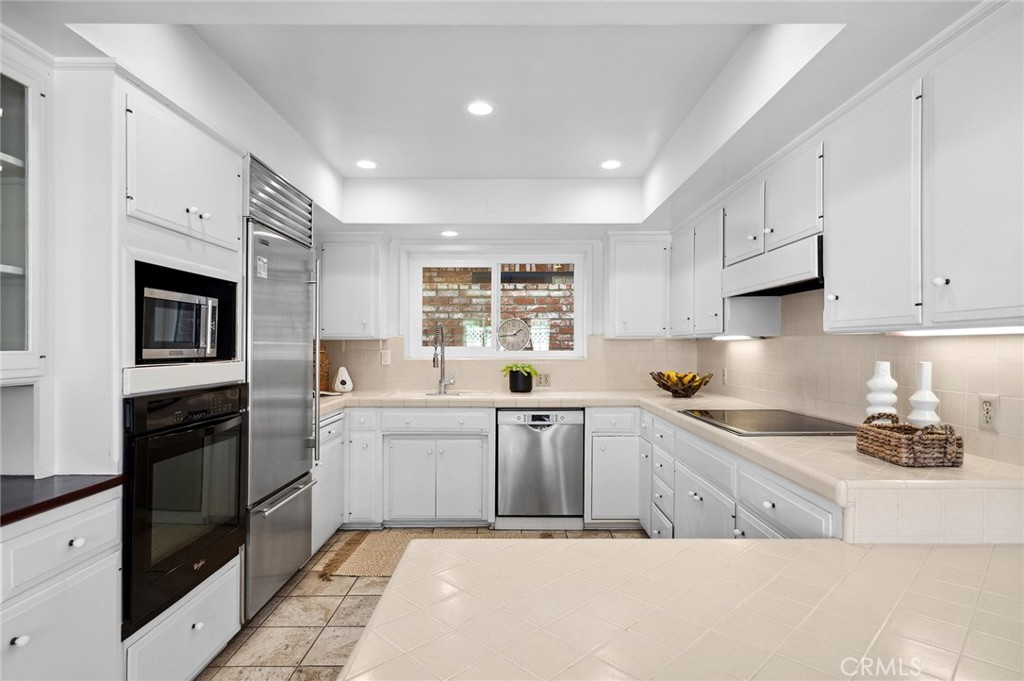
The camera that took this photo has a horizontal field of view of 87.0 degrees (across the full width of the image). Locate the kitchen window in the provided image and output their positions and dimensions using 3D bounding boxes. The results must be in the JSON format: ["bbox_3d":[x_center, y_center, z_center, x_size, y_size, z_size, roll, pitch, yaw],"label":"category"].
[{"bbox_3d":[-0.120,-0.291,4.373,1.455,0.870,0.120,0,0,0],"label":"kitchen window"}]

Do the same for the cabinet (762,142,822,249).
[{"bbox_3d":[1.322,-0.568,2.249,0.322,0.335,0.475,0,0,0],"label":"cabinet"}]

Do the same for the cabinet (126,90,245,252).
[{"bbox_3d":[-1.560,-0.630,2.165,0.560,0.420,0.760,0,0,0],"label":"cabinet"}]

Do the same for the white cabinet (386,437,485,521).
[{"bbox_3d":[-0.529,0.971,4.041,0.695,0.590,0.570,0,0,0],"label":"white cabinet"}]

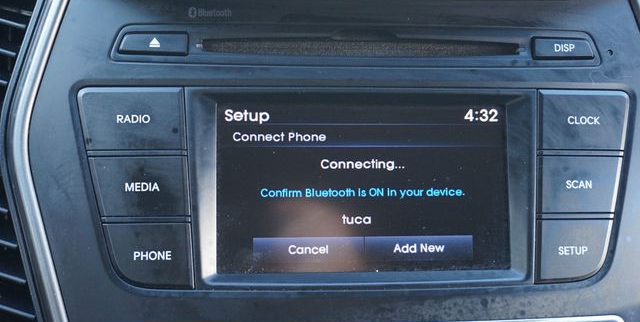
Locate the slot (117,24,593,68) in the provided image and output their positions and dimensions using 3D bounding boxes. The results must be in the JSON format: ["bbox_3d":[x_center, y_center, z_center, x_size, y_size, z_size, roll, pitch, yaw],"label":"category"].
[{"bbox_3d":[0.013,-0.043,0.316,0.187,0.016,0.014,0,-9,-5],"label":"slot"}]

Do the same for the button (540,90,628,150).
[{"bbox_3d":[0.100,-0.015,0.316,0.035,0.024,0.010,0,-9,-5],"label":"button"}]

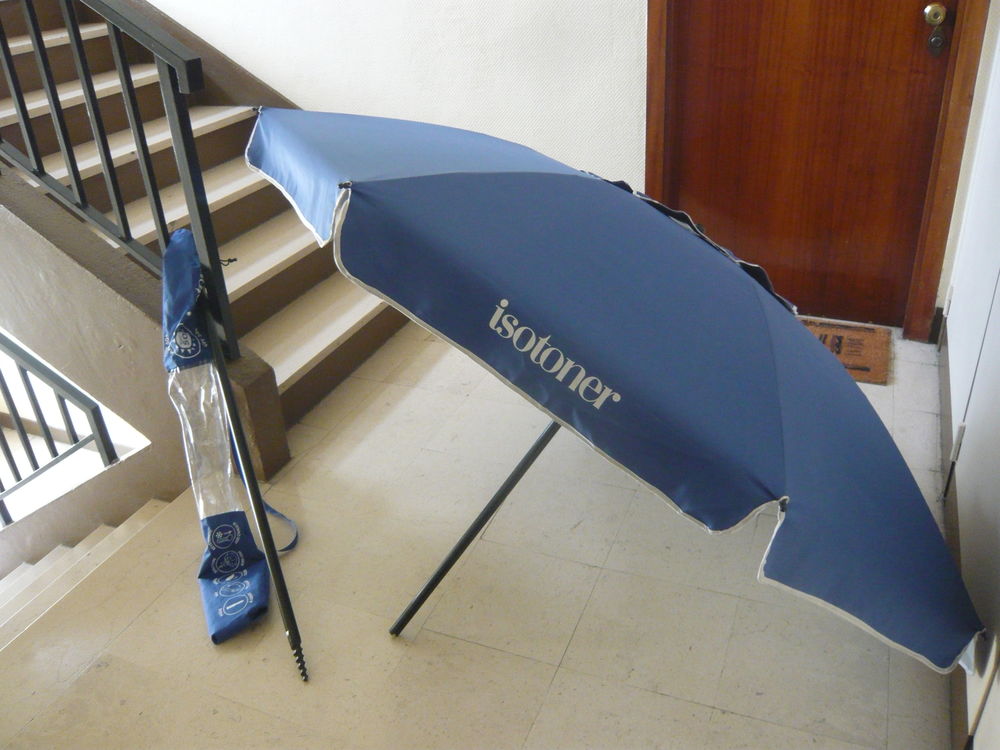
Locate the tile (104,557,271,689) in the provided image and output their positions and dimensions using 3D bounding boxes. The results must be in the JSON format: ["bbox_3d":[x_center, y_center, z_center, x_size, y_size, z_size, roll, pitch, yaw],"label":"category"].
[{"bbox_3d":[-0.625,0.522,1.704,0.300,0.012,0.300,9,31,21],"label":"tile"}]

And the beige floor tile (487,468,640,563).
[{"bbox_3d":[0.149,0.343,1.969,0.300,0.012,0.300,9,31,21],"label":"beige floor tile"}]

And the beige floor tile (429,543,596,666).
[{"bbox_3d":[0.033,0.479,1.728,0.300,0.012,0.300,9,31,21],"label":"beige floor tile"}]

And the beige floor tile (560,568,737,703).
[{"bbox_3d":[0.310,0.518,1.624,0.300,0.012,0.300,9,31,21],"label":"beige floor tile"}]

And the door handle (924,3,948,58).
[{"bbox_3d":[1.251,-0.990,2.318,0.065,0.155,0.065,9,31,21],"label":"door handle"}]

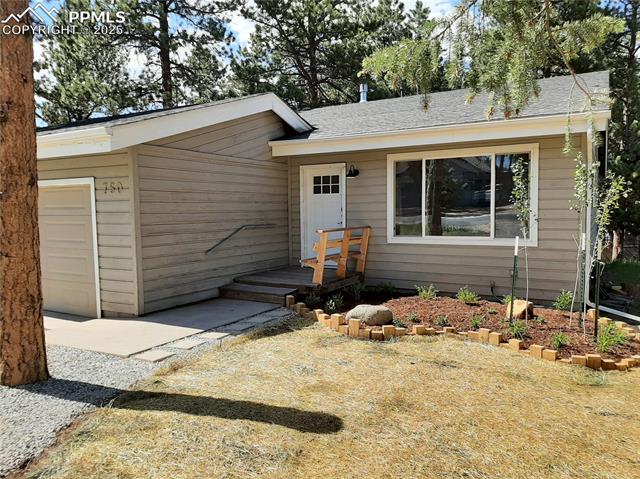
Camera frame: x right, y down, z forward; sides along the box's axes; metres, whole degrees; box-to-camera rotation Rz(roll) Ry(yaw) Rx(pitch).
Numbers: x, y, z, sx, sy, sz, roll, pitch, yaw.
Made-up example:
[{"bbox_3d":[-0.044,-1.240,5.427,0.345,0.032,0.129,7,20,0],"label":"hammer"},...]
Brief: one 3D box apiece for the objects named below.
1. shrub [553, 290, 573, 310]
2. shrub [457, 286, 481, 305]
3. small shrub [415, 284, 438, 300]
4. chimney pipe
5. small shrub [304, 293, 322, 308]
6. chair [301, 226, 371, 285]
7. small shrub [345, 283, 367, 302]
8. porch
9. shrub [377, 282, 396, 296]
[{"bbox_3d":[3.646,0.905,7.208,0.299,0.291,0.299,1,4,30],"label":"shrub"},{"bbox_3d":[2.408,0.891,7.772,0.370,0.274,0.370,1,4,30],"label":"shrub"},{"bbox_3d":[1.823,0.884,8.150,0.389,0.253,0.389,1,4,30],"label":"small shrub"},{"bbox_3d":[1.295,-4.317,14.210,0.243,0.548,0.243,-1,4,0],"label":"chimney pipe"},{"bbox_3d":[-0.078,0.937,7.589,0.283,0.197,0.283,1,4,30],"label":"small shrub"},{"bbox_3d":[0.321,0.263,8.613,0.528,0.878,1.736,1,4,30],"label":"chair"},{"bbox_3d":[0.616,0.865,7.930,0.362,0.304,0.362,-1,4,0],"label":"small shrub"},{"bbox_3d":[-0.442,0.832,8.868,1.736,0.294,2.203,1,4,30],"label":"porch"},{"bbox_3d":[1.197,0.870,8.508,0.353,0.229,0.353,-1,4,0],"label":"shrub"}]

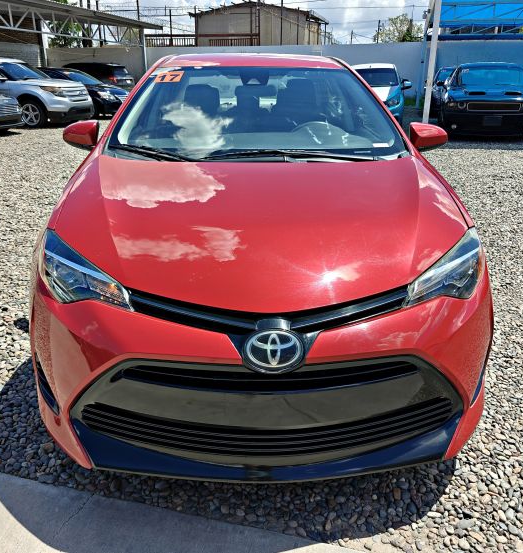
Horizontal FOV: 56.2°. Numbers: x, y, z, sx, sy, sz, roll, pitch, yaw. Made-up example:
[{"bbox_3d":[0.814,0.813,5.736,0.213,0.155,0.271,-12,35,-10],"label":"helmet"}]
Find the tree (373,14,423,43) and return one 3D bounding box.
[{"bbox_3d":[10.427,-17.497,38.239,3.799,5.306,3.799,5,23,13],"label":"tree"}]

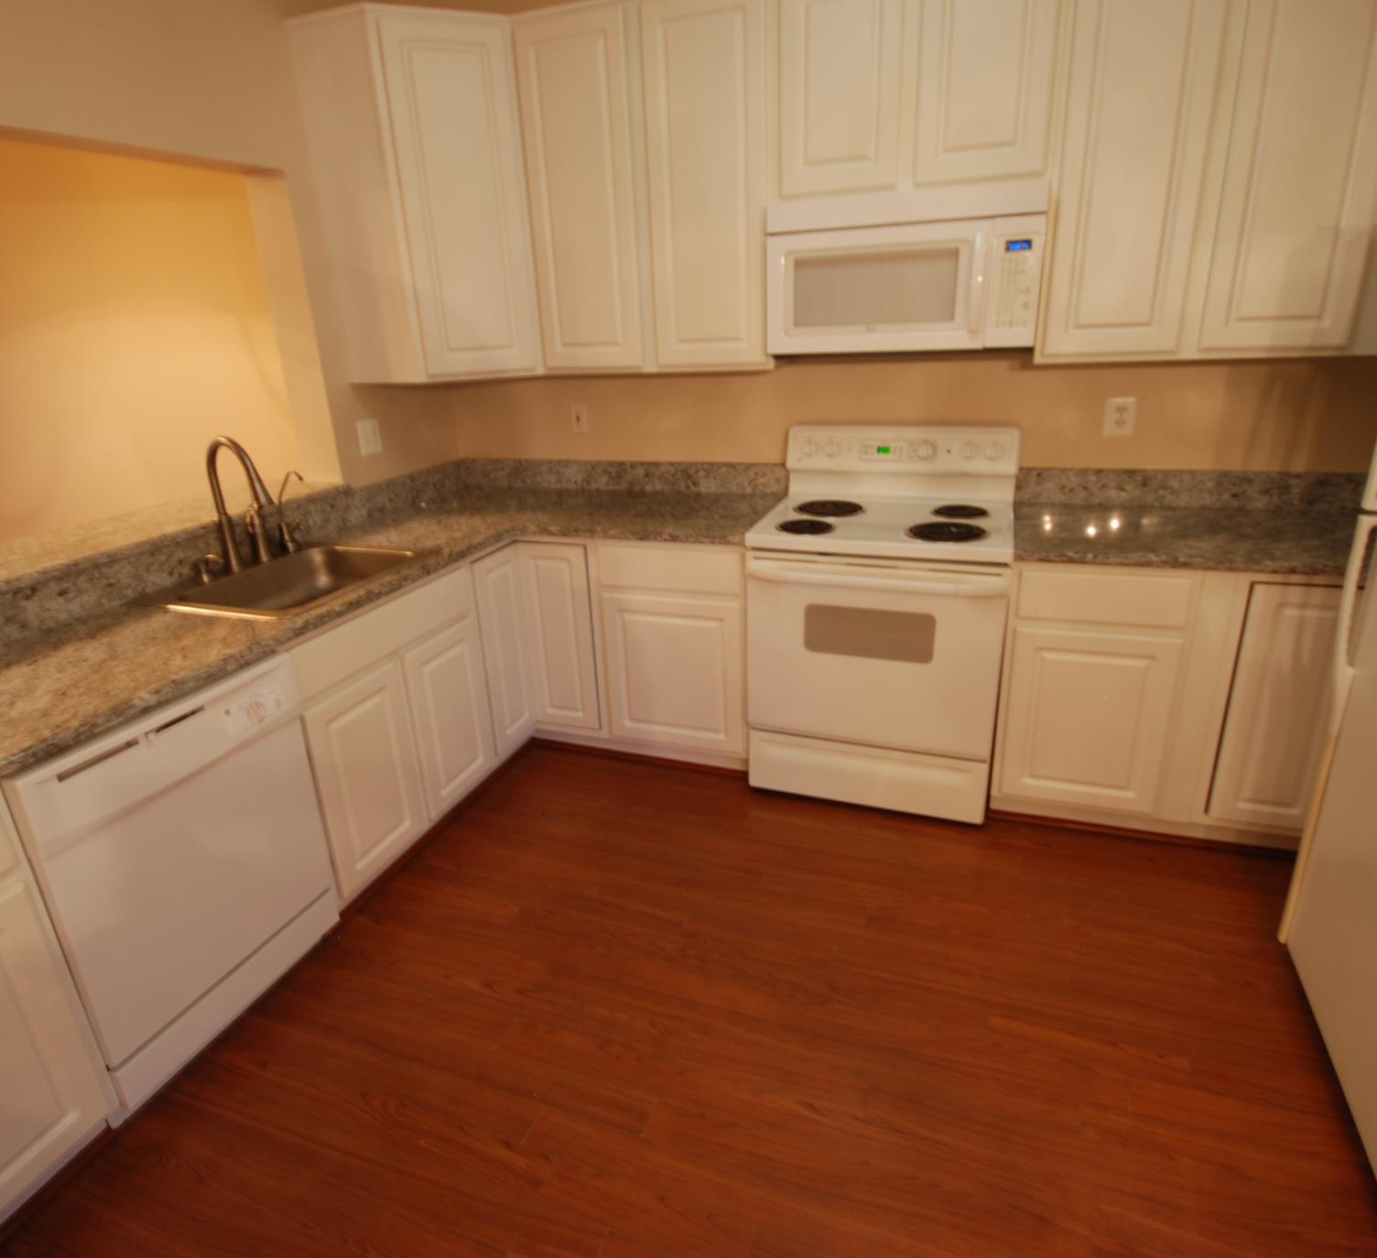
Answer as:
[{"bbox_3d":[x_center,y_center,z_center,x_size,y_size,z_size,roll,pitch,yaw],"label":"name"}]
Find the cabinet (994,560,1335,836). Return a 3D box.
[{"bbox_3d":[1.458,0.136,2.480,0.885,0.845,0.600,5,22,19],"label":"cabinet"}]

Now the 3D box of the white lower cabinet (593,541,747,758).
[{"bbox_3d":[0.043,0.005,2.975,0.575,0.845,0.600,5,22,19],"label":"white lower cabinet"}]

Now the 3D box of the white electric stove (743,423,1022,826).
[{"bbox_3d":[0.653,-0.048,2.659,0.758,1.172,0.705,5,22,19],"label":"white electric stove"}]

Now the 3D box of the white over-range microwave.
[{"bbox_3d":[0.662,-1.077,2.410,0.760,0.412,0.440,5,22,19],"label":"white over-range microwave"}]

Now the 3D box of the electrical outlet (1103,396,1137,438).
[{"bbox_3d":[1.406,-0.686,2.543,0.076,0.121,0.010,5,22,19],"label":"electrical outlet"}]

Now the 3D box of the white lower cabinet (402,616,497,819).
[{"bbox_3d":[-1.012,0.249,2.599,0.590,0.570,0.370,5,22,19],"label":"white lower cabinet"}]

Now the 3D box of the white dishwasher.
[{"bbox_3d":[-1.321,0.500,1.843,0.610,0.845,0.605,5,22,19],"label":"white dishwasher"}]

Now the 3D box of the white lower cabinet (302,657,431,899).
[{"bbox_3d":[-1.140,0.379,2.268,0.590,0.570,0.375,5,22,19],"label":"white lower cabinet"}]

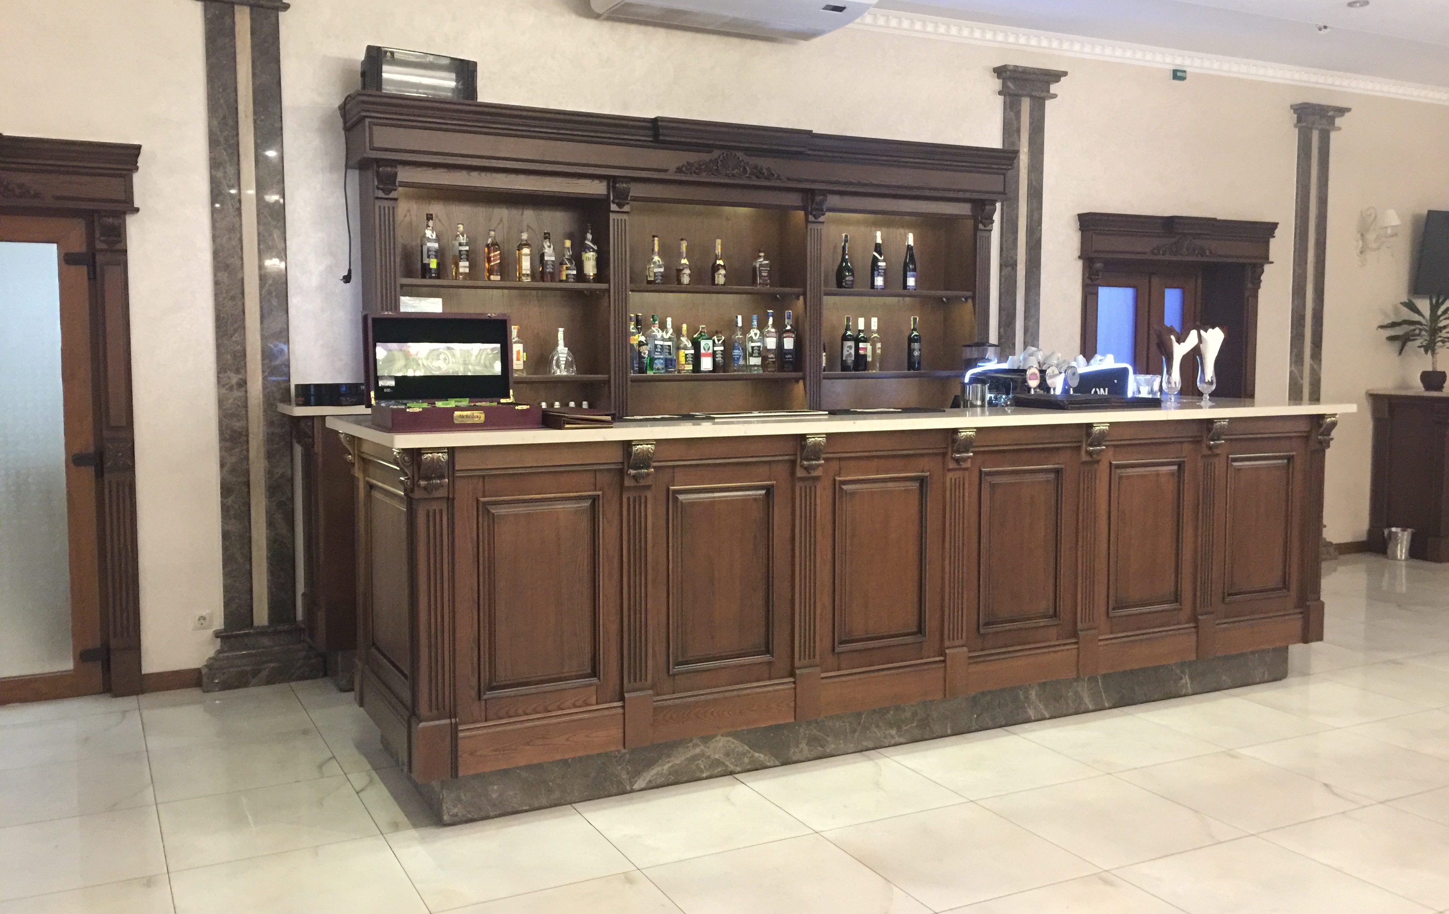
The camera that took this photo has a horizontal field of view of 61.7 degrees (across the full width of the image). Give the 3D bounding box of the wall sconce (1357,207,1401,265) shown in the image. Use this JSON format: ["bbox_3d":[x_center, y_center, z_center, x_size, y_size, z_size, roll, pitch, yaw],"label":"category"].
[{"bbox_3d":[4.784,-1.609,8.851,0.160,0.420,0.280,-2,5,-27],"label":"wall sconce"}]

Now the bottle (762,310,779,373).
[{"bbox_3d":[0.245,-0.606,6.400,0.078,0.328,0.077,-1,5,-8],"label":"bottle"}]

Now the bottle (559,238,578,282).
[{"bbox_3d":[-0.746,-0.935,5.809,0.083,0.208,0.076,-1,5,-10],"label":"bottle"}]

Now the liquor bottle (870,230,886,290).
[{"bbox_3d":[0.834,-1.065,6.607,0.078,0.323,0.078,-1,5,-10],"label":"liquor bottle"}]

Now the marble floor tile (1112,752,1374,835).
[{"bbox_3d":[1.767,1.137,4.152,0.600,0.010,0.600,-2,5,-27],"label":"marble floor tile"}]

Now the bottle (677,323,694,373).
[{"bbox_3d":[-0.199,-0.548,6.157,0.082,0.252,0.082,0,5,0],"label":"bottle"}]

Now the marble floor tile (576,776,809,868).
[{"bbox_3d":[-0.110,1.153,3.864,0.600,0.010,0.600,-2,5,-27],"label":"marble floor tile"}]

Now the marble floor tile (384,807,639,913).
[{"bbox_3d":[-0.647,1.178,3.611,0.600,0.010,0.600,-2,5,-27],"label":"marble floor tile"}]

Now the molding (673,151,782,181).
[{"bbox_3d":[0.021,-1.439,5.964,0.585,0.122,0.030,-2,5,-27],"label":"molding"}]

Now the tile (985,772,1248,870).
[{"bbox_3d":[1.238,1.170,3.927,0.600,0.010,0.600,-2,5,-27],"label":"tile"}]

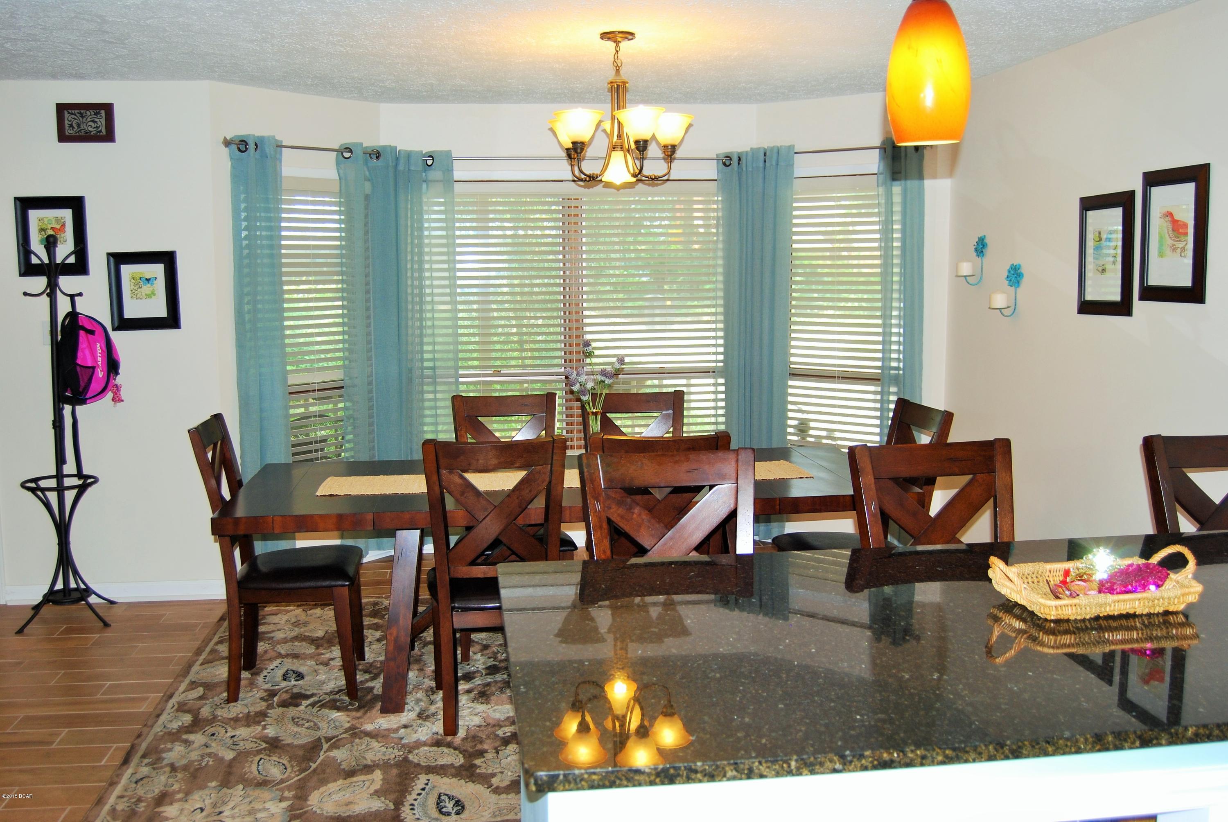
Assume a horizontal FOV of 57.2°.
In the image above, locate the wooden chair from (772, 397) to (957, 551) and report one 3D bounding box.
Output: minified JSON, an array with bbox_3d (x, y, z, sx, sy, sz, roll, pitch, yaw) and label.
[{"bbox_3d":[0.962,0.494,4.531,0.580,1.015,0.480,-1,7,-7],"label":"wooden chair"}]

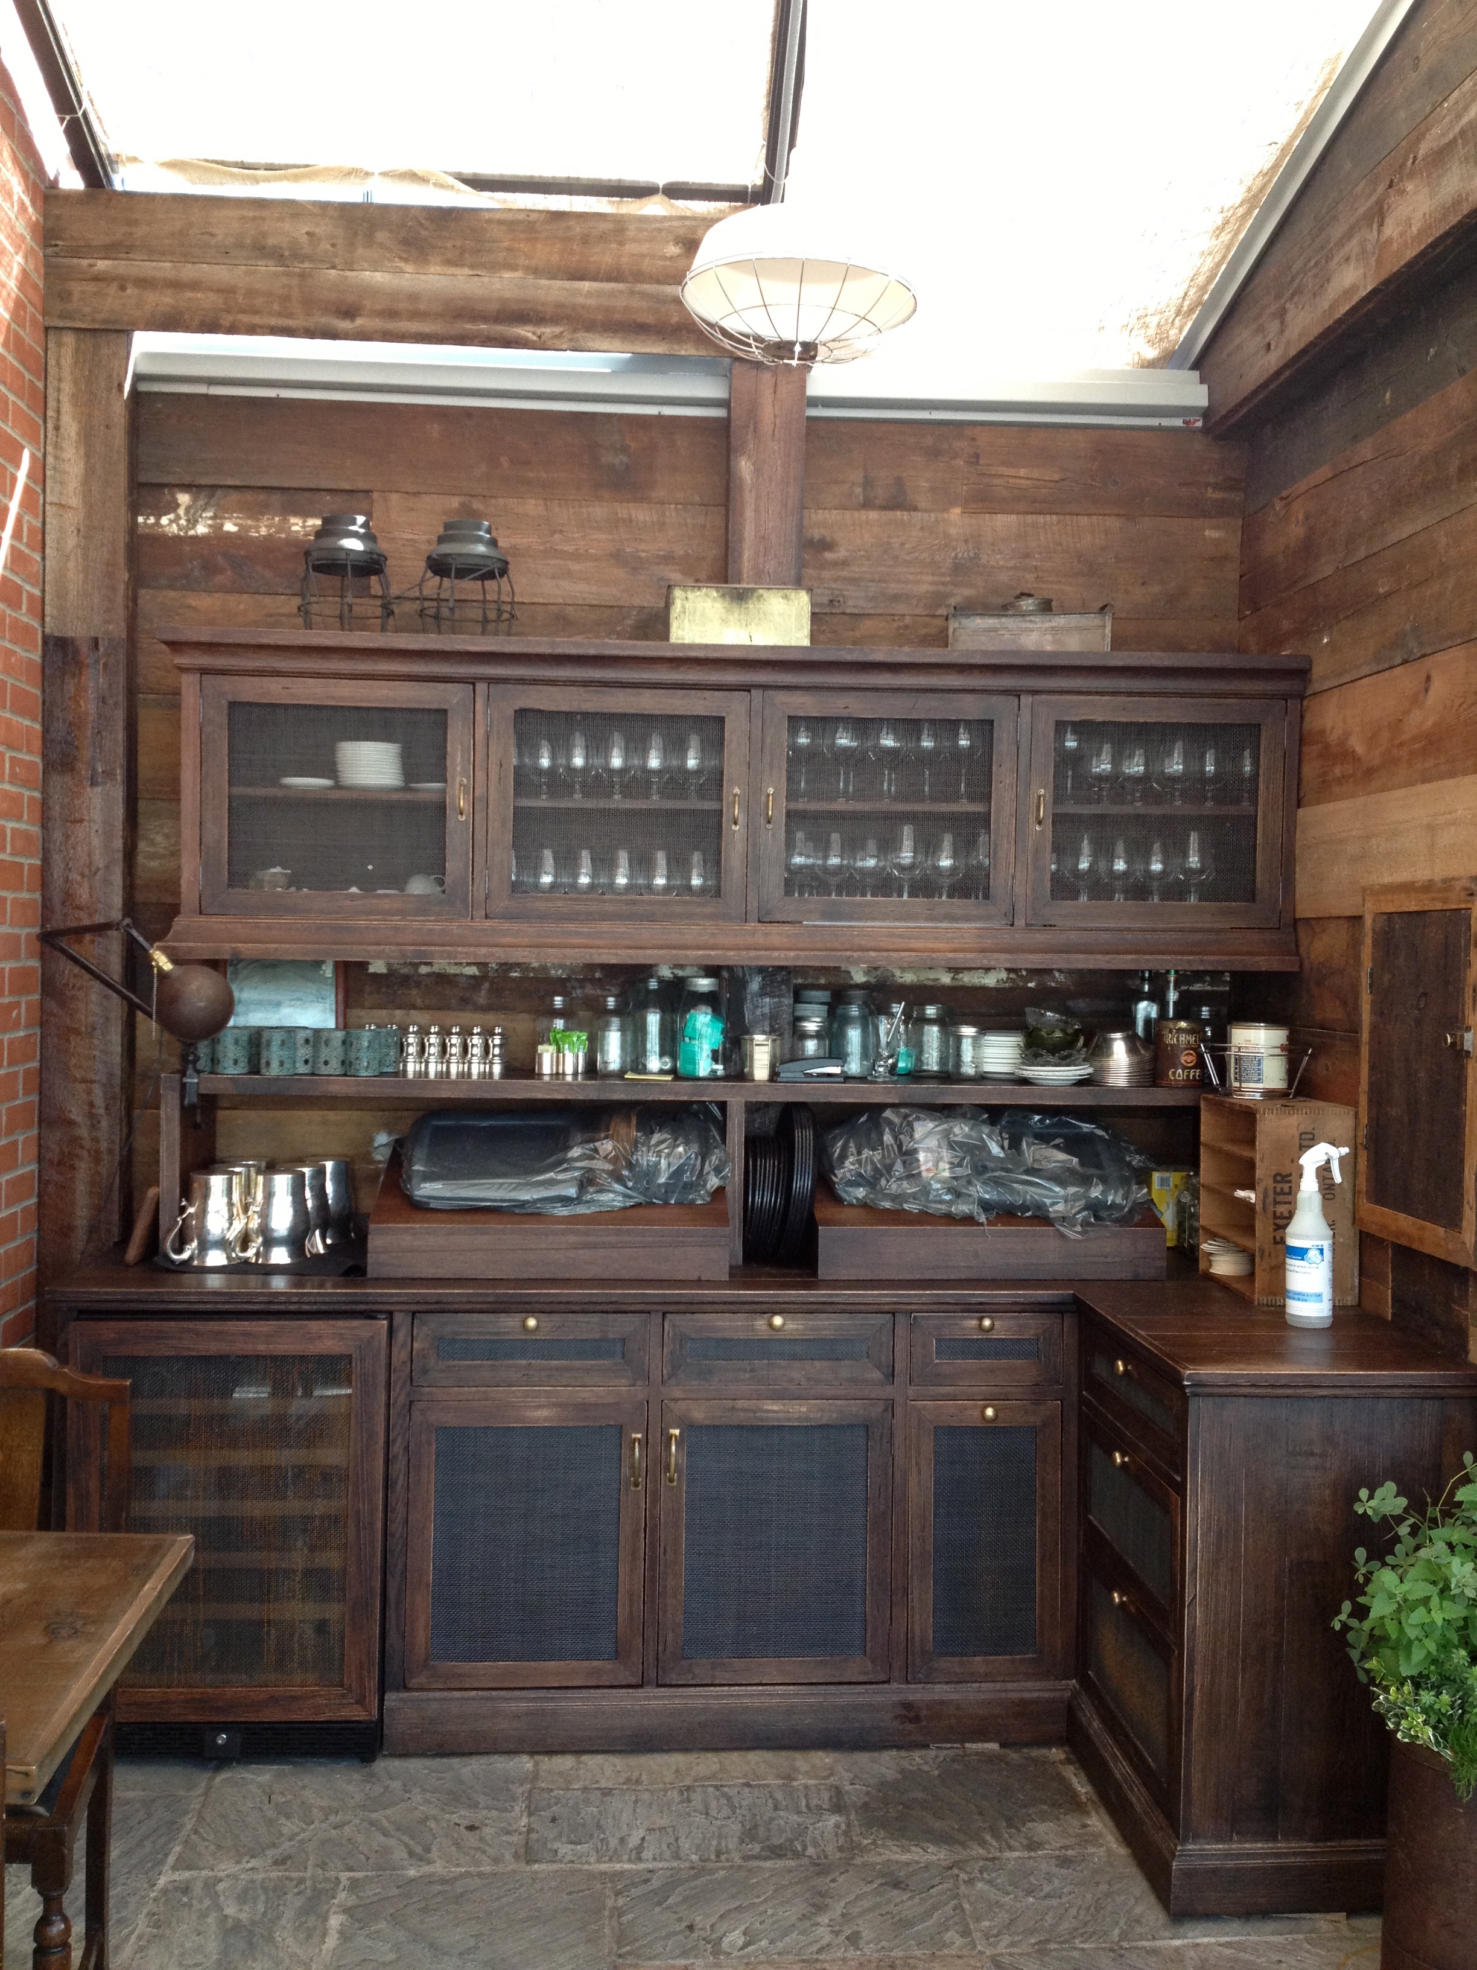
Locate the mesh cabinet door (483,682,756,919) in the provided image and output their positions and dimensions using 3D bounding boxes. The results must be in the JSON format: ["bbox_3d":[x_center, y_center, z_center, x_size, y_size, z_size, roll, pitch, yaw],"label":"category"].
[{"bbox_3d":[-0.246,-0.369,4.088,0.534,0.476,0.028,1,1,-4],"label":"mesh cabinet door"}]

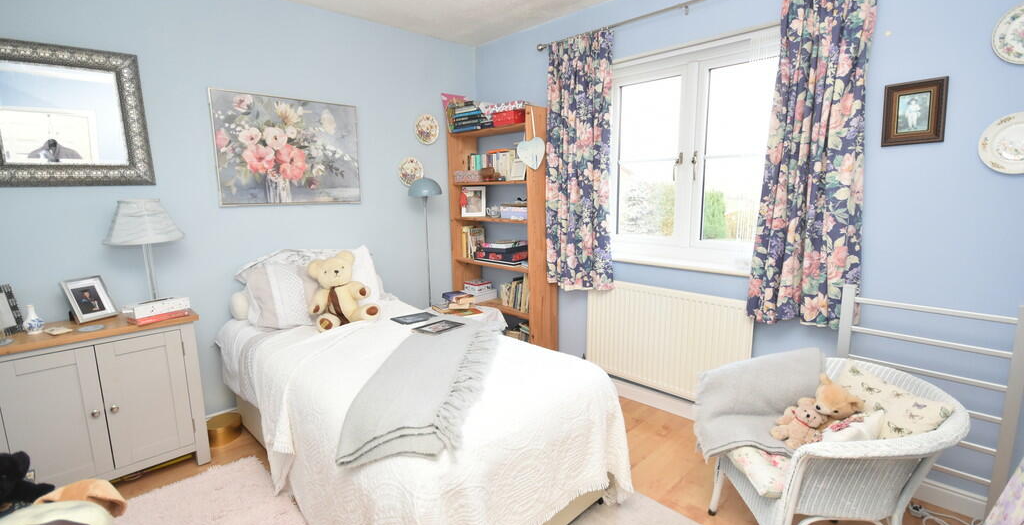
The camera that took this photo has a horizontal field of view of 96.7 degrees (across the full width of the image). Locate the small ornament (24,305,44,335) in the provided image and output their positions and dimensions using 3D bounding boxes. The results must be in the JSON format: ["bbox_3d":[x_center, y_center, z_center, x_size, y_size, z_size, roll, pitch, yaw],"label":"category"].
[{"bbox_3d":[-2.022,0.243,1.919,0.066,0.120,0.066,-10,13,-43],"label":"small ornament"}]

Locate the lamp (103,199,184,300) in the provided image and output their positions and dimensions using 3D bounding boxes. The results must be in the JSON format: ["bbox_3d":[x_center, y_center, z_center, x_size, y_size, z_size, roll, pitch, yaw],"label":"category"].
[{"bbox_3d":[-1.708,-0.024,2.139,0.300,0.540,0.290,-10,13,-43],"label":"lamp"}]

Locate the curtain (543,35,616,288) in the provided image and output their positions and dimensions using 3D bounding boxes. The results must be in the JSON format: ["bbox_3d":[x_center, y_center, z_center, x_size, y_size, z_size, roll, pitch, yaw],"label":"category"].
[{"bbox_3d":[0.422,-0.594,2.882,0.120,1.560,0.500,-10,13,-43],"label":"curtain"}]

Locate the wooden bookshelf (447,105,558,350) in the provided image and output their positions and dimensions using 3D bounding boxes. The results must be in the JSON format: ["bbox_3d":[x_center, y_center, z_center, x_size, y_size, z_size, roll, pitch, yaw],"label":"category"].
[{"bbox_3d":[-0.067,-0.125,3.316,0.300,1.814,0.806,-10,13,-43],"label":"wooden bookshelf"}]

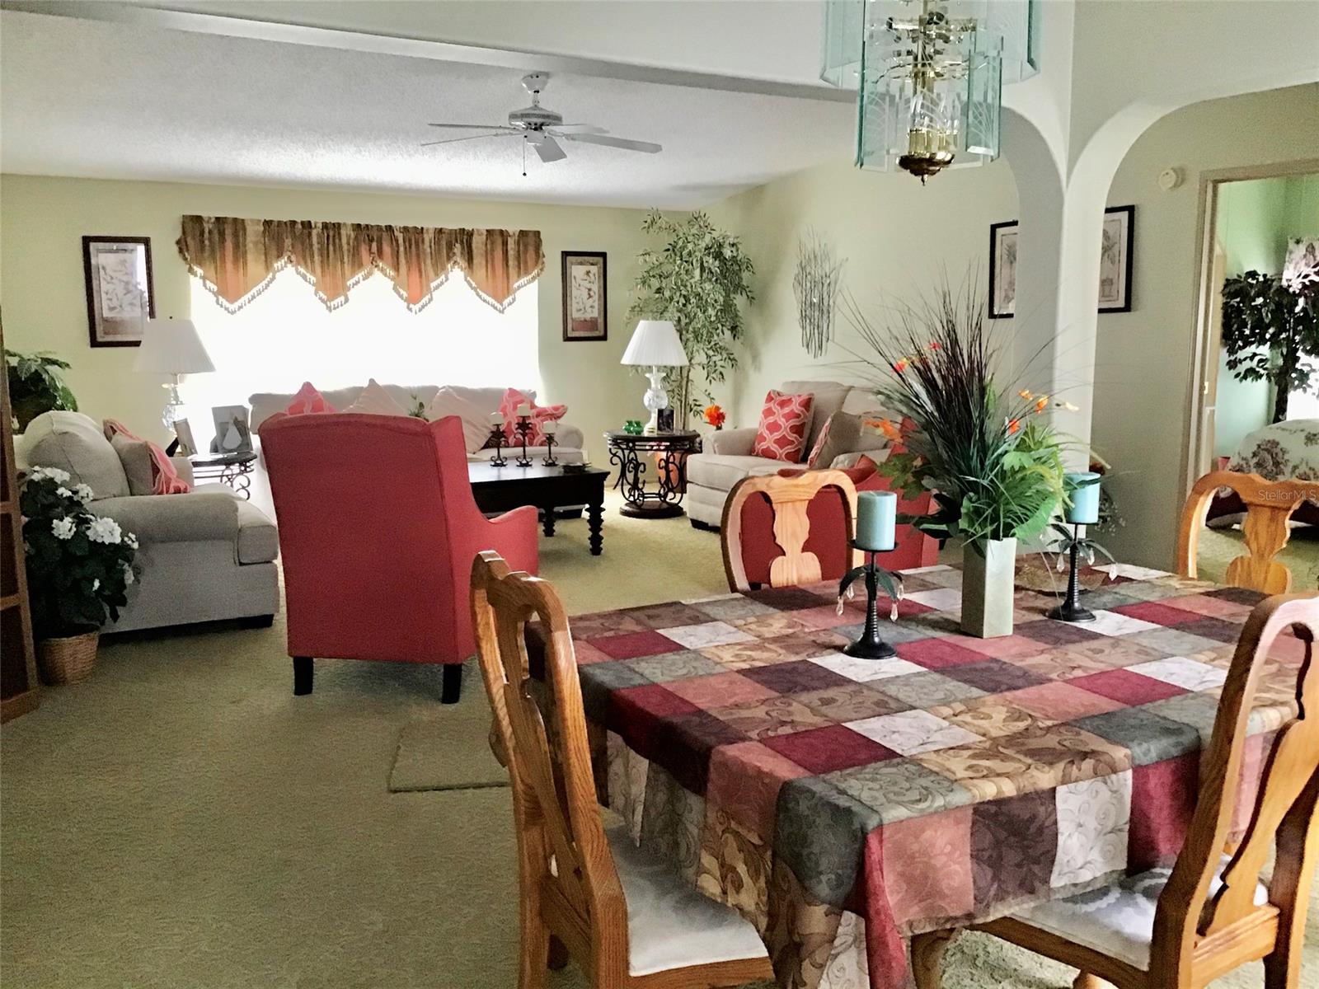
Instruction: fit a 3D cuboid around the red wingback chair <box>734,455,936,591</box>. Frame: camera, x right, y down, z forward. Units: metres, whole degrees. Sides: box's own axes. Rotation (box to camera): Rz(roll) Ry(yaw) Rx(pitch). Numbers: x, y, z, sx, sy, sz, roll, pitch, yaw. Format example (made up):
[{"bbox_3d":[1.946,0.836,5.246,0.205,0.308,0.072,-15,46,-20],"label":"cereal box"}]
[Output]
[{"bbox_3d":[0.955,0.021,5.779,0.870,1.060,0.770,3,9,20],"label":"red wingback chair"}]

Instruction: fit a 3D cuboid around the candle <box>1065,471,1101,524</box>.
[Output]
[{"bbox_3d":[0.928,0.007,2.588,0.078,0.105,0.078,-5,10,-30],"label":"candle"}]

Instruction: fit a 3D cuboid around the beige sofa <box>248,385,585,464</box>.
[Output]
[{"bbox_3d":[-1.675,-0.276,8.223,2.180,0.930,0.994,-5,10,-30],"label":"beige sofa"}]

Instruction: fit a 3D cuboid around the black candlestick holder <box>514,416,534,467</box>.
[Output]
[{"bbox_3d":[-0.851,-0.335,7.425,0.123,0.309,0.123,0,8,0],"label":"black candlestick holder"}]

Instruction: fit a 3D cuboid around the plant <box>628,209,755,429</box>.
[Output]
[{"bbox_3d":[0.247,-1.156,9.615,0.950,2.281,0.850,-4,9,-28],"label":"plant"}]

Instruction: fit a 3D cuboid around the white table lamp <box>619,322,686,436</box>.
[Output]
[{"bbox_3d":[-0.033,-0.832,8.418,0.476,0.818,0.476,0,8,0],"label":"white table lamp"}]

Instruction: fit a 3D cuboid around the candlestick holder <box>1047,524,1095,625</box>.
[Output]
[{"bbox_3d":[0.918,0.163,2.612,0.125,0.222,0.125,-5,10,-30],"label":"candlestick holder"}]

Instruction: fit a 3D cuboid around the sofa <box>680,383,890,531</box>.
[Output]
[{"bbox_3d":[0.992,-0.206,7.640,1.037,0.966,1.676,-5,10,-30],"label":"sofa"}]

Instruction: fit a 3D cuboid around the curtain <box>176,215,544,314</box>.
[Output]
[{"bbox_3d":[-2.102,-1.664,8.719,2.677,0.657,0.130,-4,9,-28],"label":"curtain"}]

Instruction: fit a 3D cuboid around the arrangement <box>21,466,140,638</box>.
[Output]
[{"bbox_3d":[-2.316,0.229,4.720,0.480,0.680,0.460,-5,10,-30],"label":"arrangement"}]

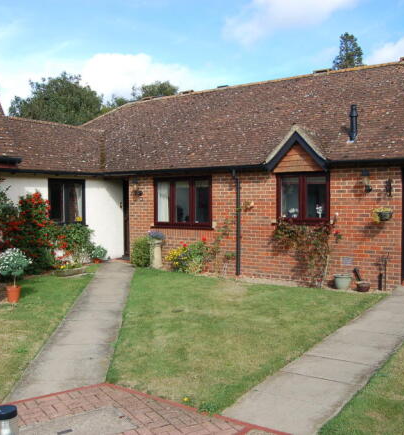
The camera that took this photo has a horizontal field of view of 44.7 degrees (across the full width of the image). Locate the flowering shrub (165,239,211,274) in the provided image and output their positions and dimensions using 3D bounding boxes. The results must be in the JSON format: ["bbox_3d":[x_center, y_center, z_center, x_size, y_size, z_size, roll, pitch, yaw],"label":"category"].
[{"bbox_3d":[-0.342,0.900,11.386,1.050,0.720,0.600,1,3,33],"label":"flowering shrub"}]

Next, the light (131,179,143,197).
[{"bbox_3d":[-1.632,-0.757,12.390,0.160,0.440,0.250,1,3,33],"label":"light"}]

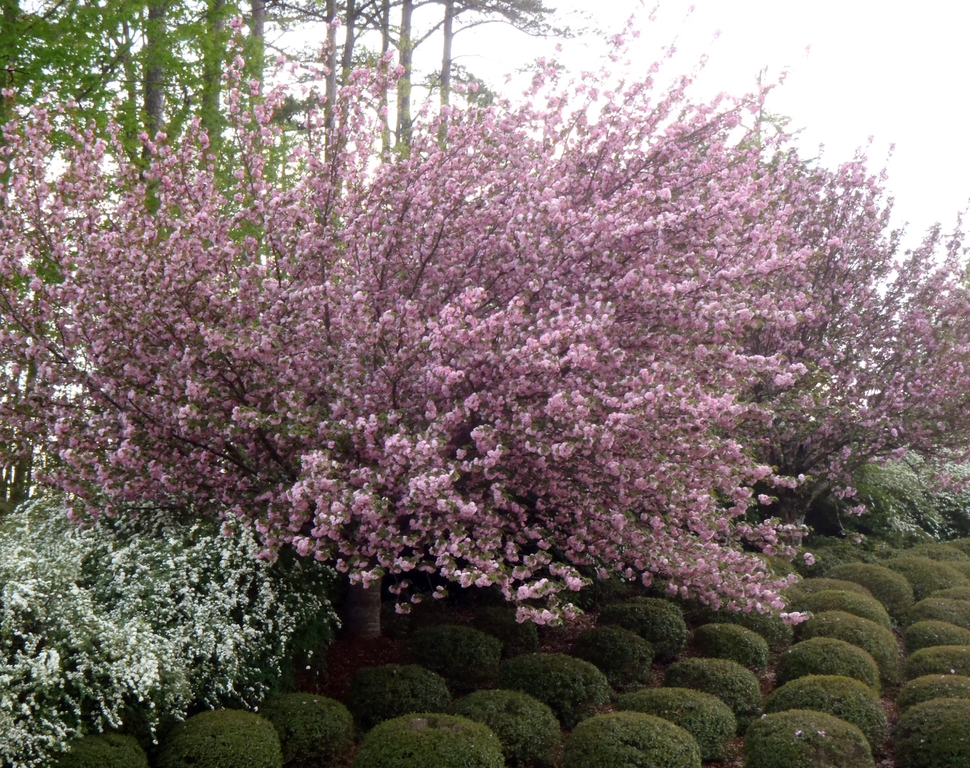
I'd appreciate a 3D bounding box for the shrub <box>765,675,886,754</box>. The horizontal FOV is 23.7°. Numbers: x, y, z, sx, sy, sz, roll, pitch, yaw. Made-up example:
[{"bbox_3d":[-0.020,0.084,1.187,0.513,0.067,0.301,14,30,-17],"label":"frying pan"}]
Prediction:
[{"bbox_3d":[2.497,2.393,16.920,0.880,0.510,0.880,0,1,0],"label":"shrub"}]

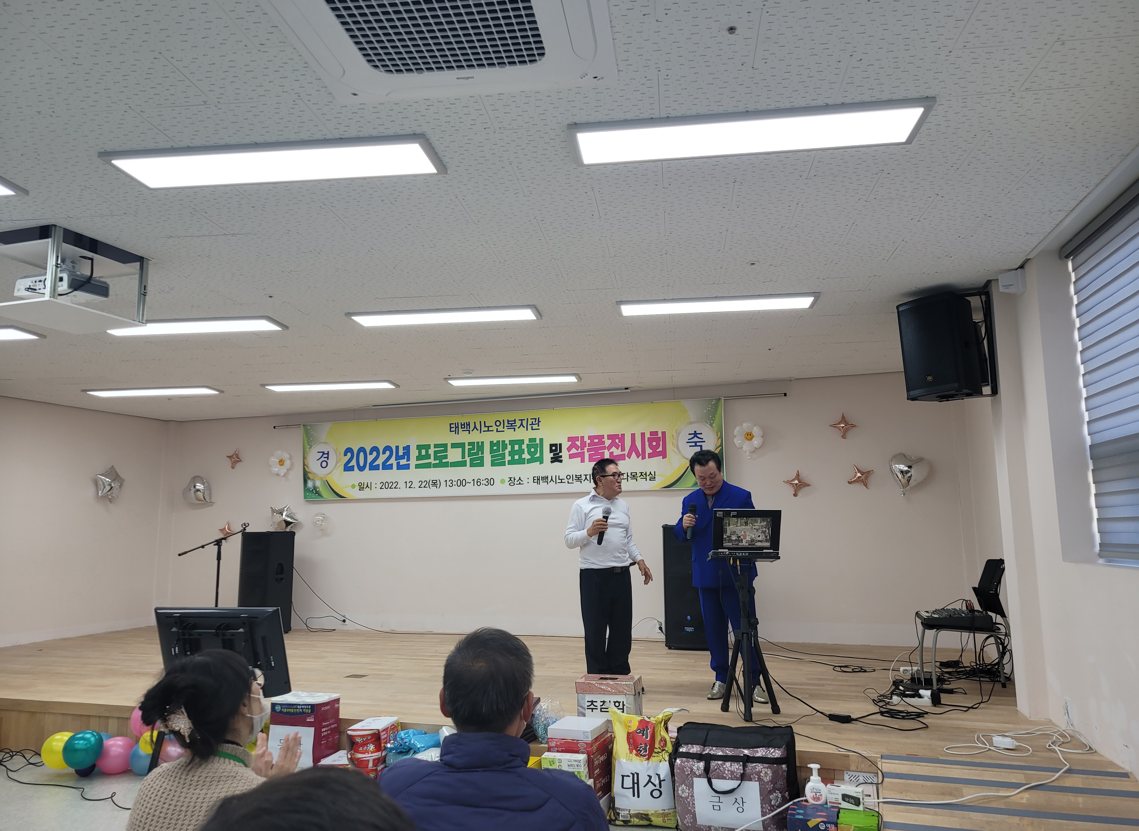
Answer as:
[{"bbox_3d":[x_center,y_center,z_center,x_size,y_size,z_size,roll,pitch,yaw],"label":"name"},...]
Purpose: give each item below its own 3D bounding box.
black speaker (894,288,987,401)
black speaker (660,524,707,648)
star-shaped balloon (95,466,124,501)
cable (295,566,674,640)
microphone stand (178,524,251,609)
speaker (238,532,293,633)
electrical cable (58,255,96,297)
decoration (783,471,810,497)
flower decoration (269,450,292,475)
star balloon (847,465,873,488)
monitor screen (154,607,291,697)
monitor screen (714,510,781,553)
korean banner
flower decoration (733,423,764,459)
[{"bbox_3d":[2.274,-0.407,5.221,0.350,0.588,0.345,1,-7,-41],"label":"black speaker"},{"bbox_3d":[1.173,1.599,8.069,0.450,1.133,0.455,-3,-8,20],"label":"black speaker"},{"bbox_3d":[-5.286,0.782,9.829,0.160,0.400,0.360,-3,-8,19],"label":"star-shaped balloon"},{"bbox_3d":[-1.103,1.969,9.042,4.326,0.717,0.350,-3,-8,19],"label":"cable"},{"bbox_3d":[-3.788,1.763,9.100,0.740,1.208,0.550,-1,-8,0],"label":"microphone stand"},{"bbox_3d":[-3.370,1.870,9.557,0.460,1.110,0.420,-5,-9,27],"label":"speaker"},{"bbox_3d":[-2.488,-0.702,4.284,0.220,0.200,0.170,-4,-8,20],"label":"electrical cable"},{"bbox_3d":[2.194,0.660,8.238,0.253,0.248,0.086,4,-6,20],"label":"decoration"},{"bbox_3d":[-3.443,0.572,10.185,0.290,0.310,0.120,-3,-8,19],"label":"flower decoration"},{"bbox_3d":[2.737,0.582,8.048,0.248,0.243,0.086,-3,-8,20],"label":"star balloon"},{"bbox_3d":[-2.275,1.543,5.590,0.897,0.581,0.091,-2,10,11],"label":"monitor screen"},{"bbox_3d":[1.051,0.682,5.067,0.410,0.261,0.030,-2,9,7],"label":"monitor screen"},{"bbox_3d":[-0.799,0.416,9.326,4.980,0.900,0.030,-3,-8,19],"label":"korean banner"},{"bbox_3d":[1.759,0.245,8.414,0.300,0.370,0.120,-3,-8,19],"label":"flower decoration"}]

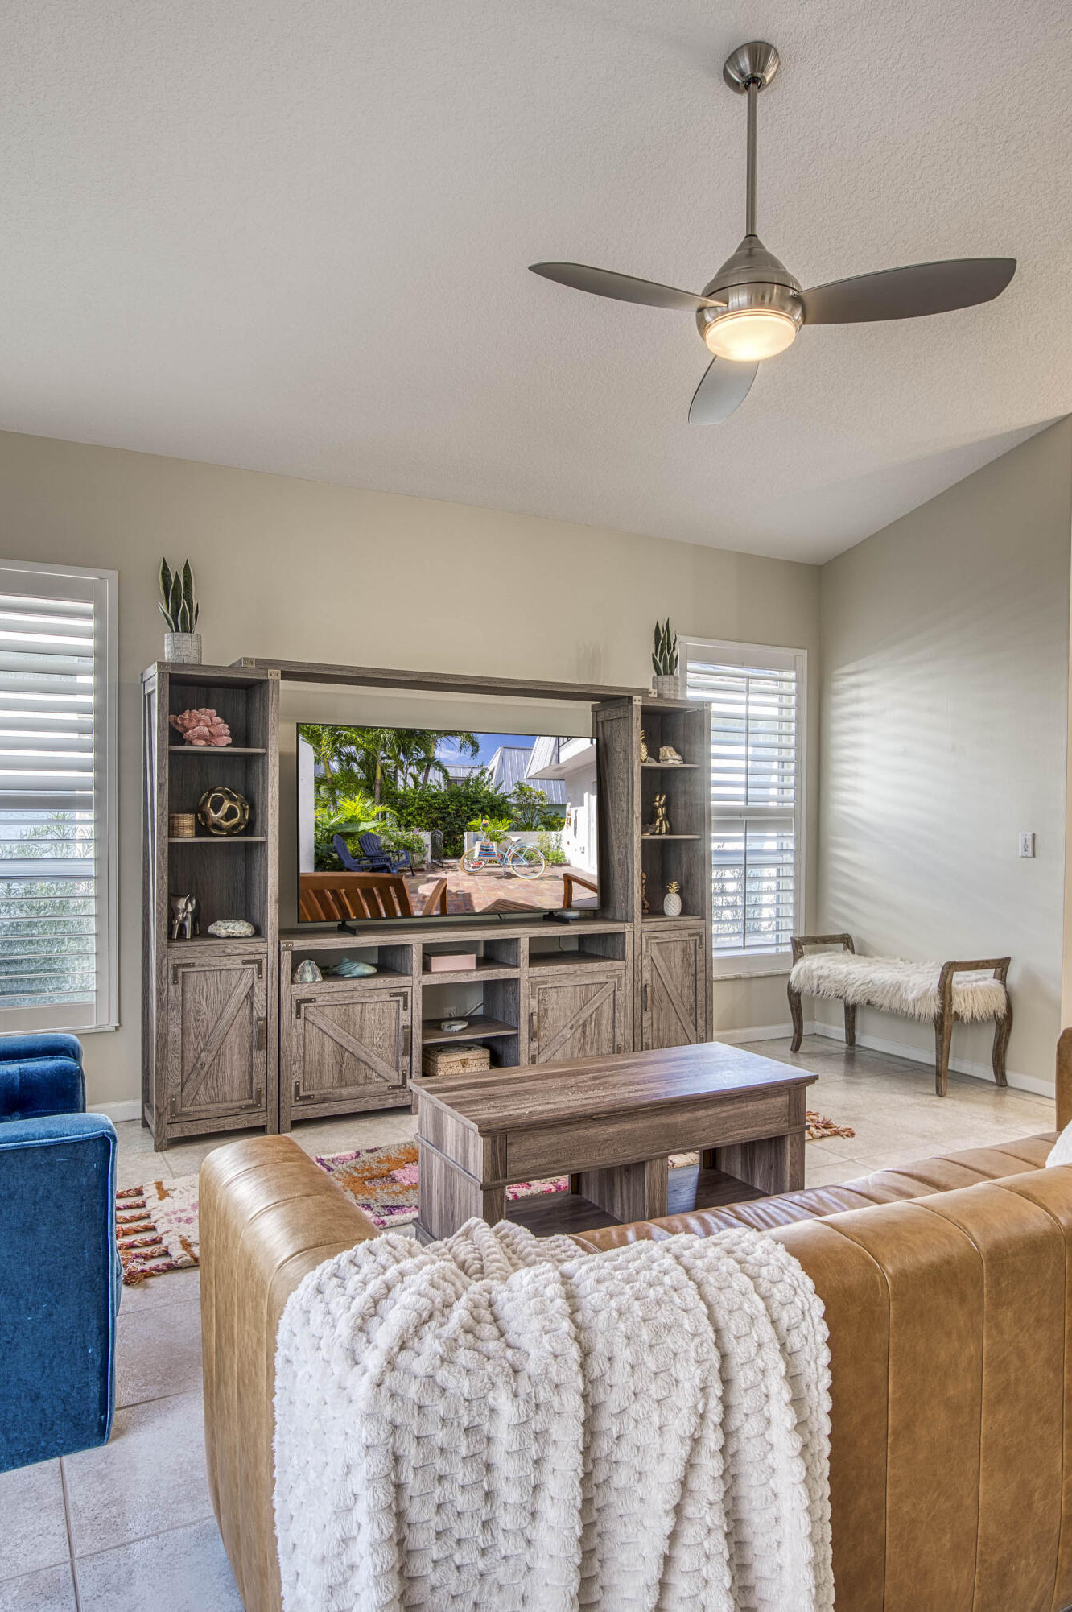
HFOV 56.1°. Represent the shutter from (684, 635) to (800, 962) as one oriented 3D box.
[{"bbox_3d":[1.161,0.002,5.633,0.890,1.800,0.070,1,0,-29],"label":"shutter"}]

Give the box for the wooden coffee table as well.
[{"bbox_3d":[0.249,1.082,3.102,1.190,0.480,0.520,1,0,-29],"label":"wooden coffee table"}]

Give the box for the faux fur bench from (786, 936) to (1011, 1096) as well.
[{"bbox_3d":[1.814,1.030,5.128,0.460,0.615,1.060,1,0,-29],"label":"faux fur bench"}]

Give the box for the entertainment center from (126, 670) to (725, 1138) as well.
[{"bbox_3d":[-0.358,0.352,4.583,2.650,1.920,0.380,1,0,-29],"label":"entertainment center"}]

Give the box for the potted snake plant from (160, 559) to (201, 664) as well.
[{"bbox_3d":[-1.399,-0.743,3.963,0.140,0.440,0.140,1,0,-29],"label":"potted snake plant"}]

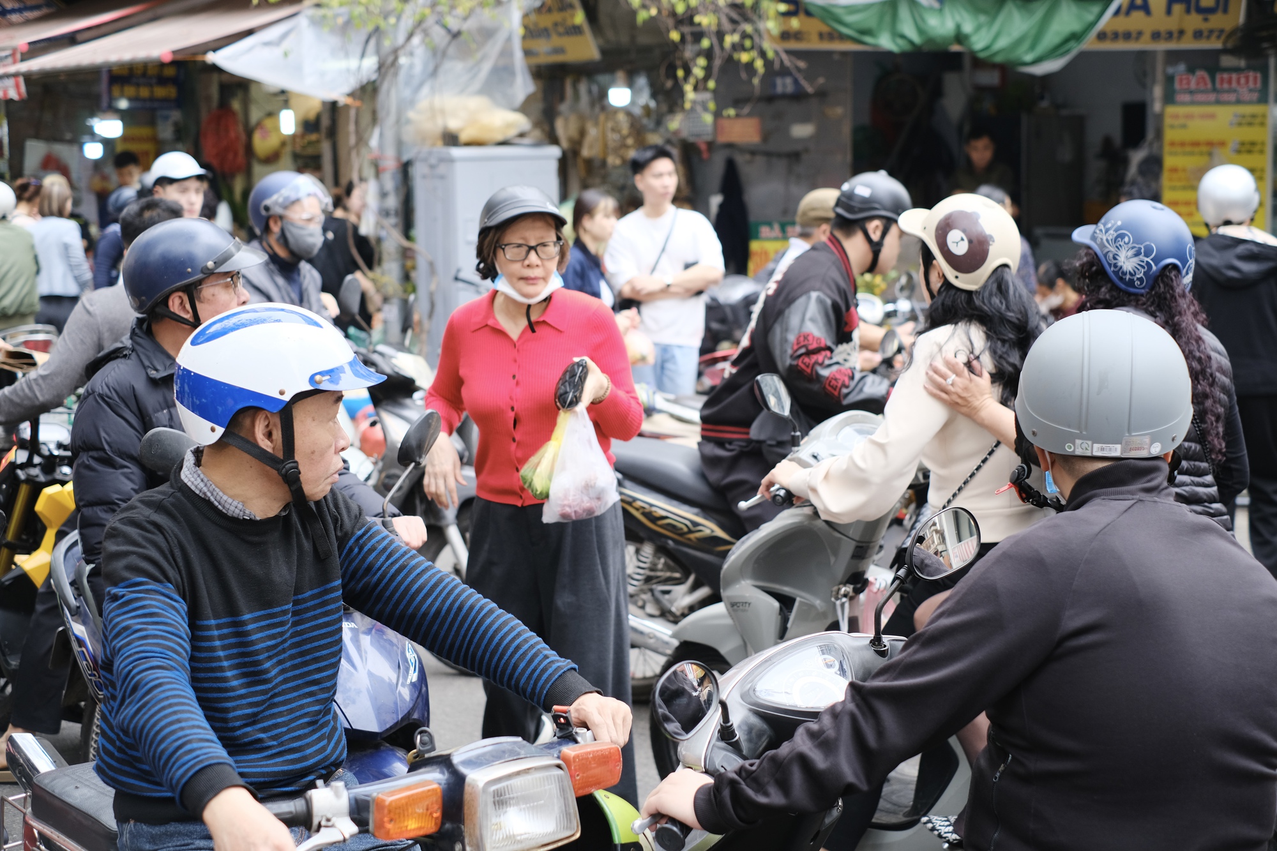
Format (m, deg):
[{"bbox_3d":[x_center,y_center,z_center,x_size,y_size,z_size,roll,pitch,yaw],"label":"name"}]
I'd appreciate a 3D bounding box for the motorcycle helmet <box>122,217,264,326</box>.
[{"bbox_3d":[-0.995,-0.352,4.200,0.300,0.220,0.240,-1,7,-8],"label":"motorcycle helmet"}]

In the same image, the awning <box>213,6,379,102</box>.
[{"bbox_3d":[-1.641,-1.777,9.000,0.880,0.450,0.700,0,6,5],"label":"awning"}]

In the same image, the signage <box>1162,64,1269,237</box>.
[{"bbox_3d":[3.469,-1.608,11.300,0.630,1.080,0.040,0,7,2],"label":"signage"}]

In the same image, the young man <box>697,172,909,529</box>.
[{"bbox_3d":[0.565,-0.037,6.247,0.720,1.550,0.520,-4,8,-28],"label":"young man"}]

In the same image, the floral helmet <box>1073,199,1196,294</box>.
[{"bbox_3d":[1.141,-0.413,4.320,0.225,0.215,0.300,-5,8,-39],"label":"floral helmet"}]

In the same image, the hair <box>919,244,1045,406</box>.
[{"bbox_3d":[0.792,-0.232,4.330,0.250,0.370,0.210,-6,8,-40],"label":"hair"}]

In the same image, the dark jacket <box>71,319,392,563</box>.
[{"bbox_3d":[-0.910,0.065,3.731,0.590,0.530,0.520,5,8,37],"label":"dark jacket"}]

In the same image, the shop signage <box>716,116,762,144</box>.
[{"bbox_3d":[0.619,-1.807,11.500,0.280,0.170,0.030,0,7,0],"label":"shop signage"}]

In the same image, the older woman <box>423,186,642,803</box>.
[{"bbox_3d":[-0.252,0.223,4.466,0.520,1.570,0.380,1,8,12],"label":"older woman"}]

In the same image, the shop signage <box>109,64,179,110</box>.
[{"bbox_3d":[-3.168,-2.166,12.000,0.460,0.310,0.050,-1,7,-7],"label":"shop signage"}]

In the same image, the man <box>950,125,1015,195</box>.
[{"bbox_3d":[1.964,-0.874,10.793,0.470,1.660,0.310,0,6,3],"label":"man"}]

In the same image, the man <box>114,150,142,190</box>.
[{"bbox_3d":[-2.979,-0.741,10.996,0.460,1.700,0.320,-6,9,-37],"label":"man"}]

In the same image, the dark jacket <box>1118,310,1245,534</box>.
[{"bbox_3d":[1.176,-0.018,4.300,0.480,0.530,0.320,-4,7,-30],"label":"dark jacket"}]

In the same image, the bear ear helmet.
[{"bbox_3d":[0.759,-0.425,4.380,0.225,0.225,0.300,-6,9,-43],"label":"bear ear helmet"}]

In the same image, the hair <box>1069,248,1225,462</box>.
[{"bbox_3d":[1.127,-0.154,4.150,0.260,0.480,0.270,5,9,34],"label":"hair"}]

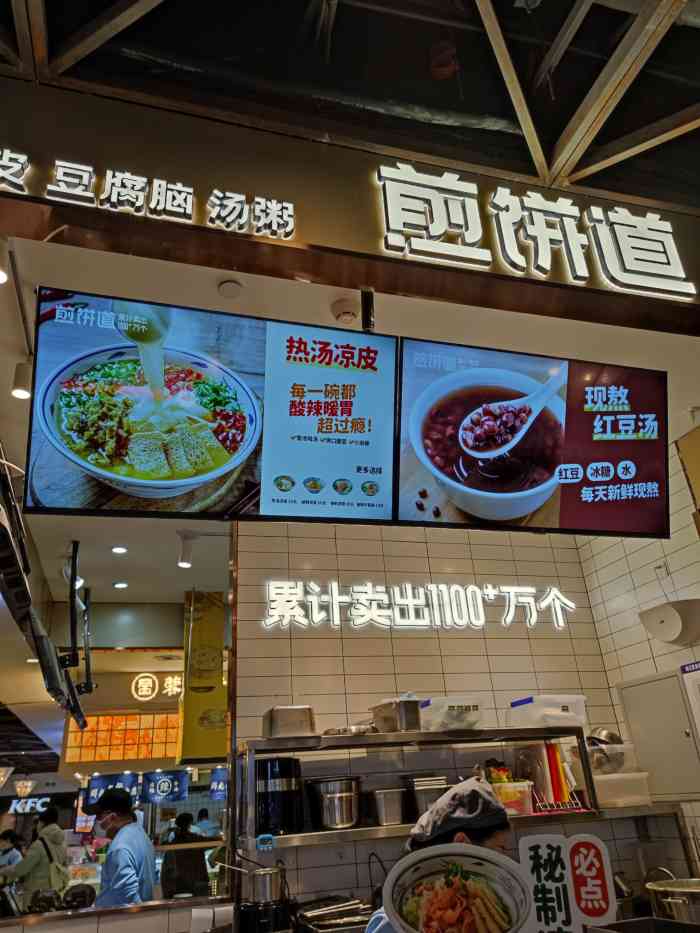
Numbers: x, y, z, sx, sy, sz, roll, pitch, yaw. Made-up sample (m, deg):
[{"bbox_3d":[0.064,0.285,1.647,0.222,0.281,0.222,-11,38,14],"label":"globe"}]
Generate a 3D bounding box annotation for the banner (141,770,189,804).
[{"bbox_3d":[-3.130,5.457,11.000,0.750,0.450,0.030,4,-28,-16],"label":"banner"}]

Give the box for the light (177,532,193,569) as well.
[{"bbox_3d":[-1.134,0.567,4.436,0.092,0.230,0.092,4,-28,-16],"label":"light"}]

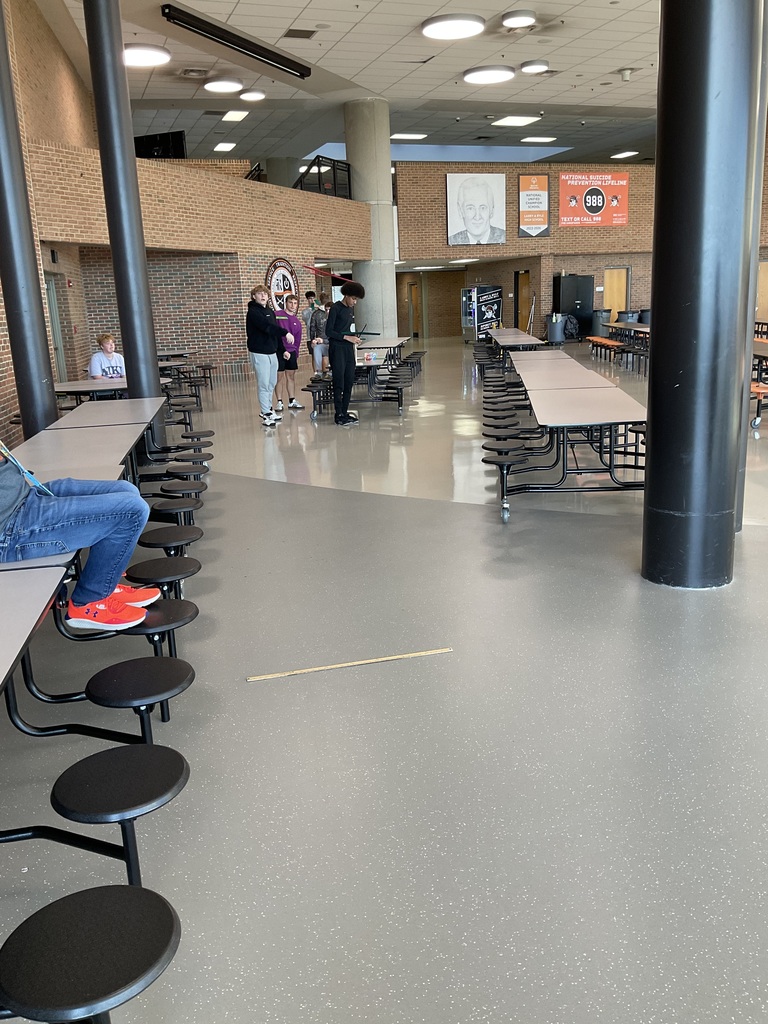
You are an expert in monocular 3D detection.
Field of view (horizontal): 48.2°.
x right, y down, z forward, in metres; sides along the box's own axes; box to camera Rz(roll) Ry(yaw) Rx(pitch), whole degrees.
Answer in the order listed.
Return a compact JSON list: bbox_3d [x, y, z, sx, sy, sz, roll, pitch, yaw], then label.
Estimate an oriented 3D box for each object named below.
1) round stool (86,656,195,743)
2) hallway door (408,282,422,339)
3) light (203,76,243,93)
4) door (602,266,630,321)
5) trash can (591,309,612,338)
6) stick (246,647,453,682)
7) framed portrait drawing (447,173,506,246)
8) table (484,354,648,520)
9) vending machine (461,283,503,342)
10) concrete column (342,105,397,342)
[{"bbox_3d":[-0.733,0.722,2.681,0.325,0.437,0.325,-5,14,-9],"label":"round stool"},{"bbox_3d":[1.213,-8.153,34.763,0.100,2.180,0.980,-8,15,-20],"label":"hallway door"},{"bbox_3d":[-3.763,-10.025,20.137,0.920,0.120,0.920,-8,15,-20],"label":"light"},{"bbox_3d":[7.240,-6.478,26.739,1.000,2.170,0.100,-8,15,-20],"label":"door"},{"bbox_3d":[6.627,-5.763,26.200,0.630,0.820,0.630,-2,14,1],"label":"trash can"},{"bbox_3d":[-0.136,0.660,3.733,0.914,0.006,0.030,-6,14,-14],"label":"stick"},{"bbox_3d":[2.653,-8.561,24.306,1.841,1.880,0.060,-8,15,-22],"label":"framed portrait drawing"},{"bbox_3d":[1.800,-1.099,8.994,1.490,0.735,7.390,-1,14,7],"label":"table"},{"bbox_3d":[3.240,-6.530,28.400,0.930,1.830,1.000,-8,15,-20],"label":"vending machine"},{"bbox_3d":[-0.360,-7.787,23.794,1.220,6.651,1.220,-3,14,0],"label":"concrete column"}]

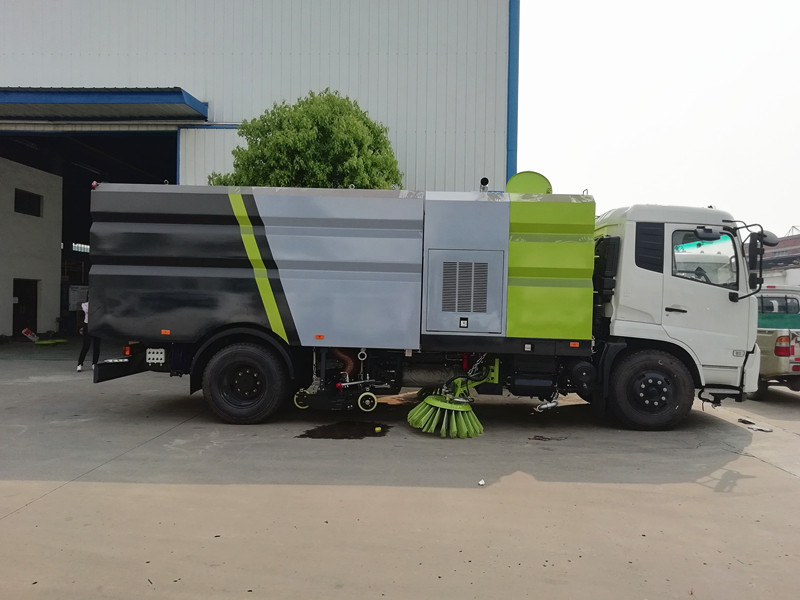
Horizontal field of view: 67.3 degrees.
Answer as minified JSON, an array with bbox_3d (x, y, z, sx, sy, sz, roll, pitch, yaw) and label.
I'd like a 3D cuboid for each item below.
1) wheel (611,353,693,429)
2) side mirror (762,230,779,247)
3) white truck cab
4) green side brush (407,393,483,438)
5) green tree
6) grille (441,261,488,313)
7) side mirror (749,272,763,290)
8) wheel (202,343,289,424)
[{"bbox_3d":[3.129,1.124,7.549,1.000,1.000,0.280,1,0,1],"label":"wheel"},{"bbox_3d":[4.465,-0.741,7.242,0.200,0.180,0.220,1,0,32],"label":"side mirror"},{"bbox_3d":[3.525,0.028,8.467,1.877,2.402,2.400,1,0,1],"label":"white truck cab"},{"bbox_3d":[0.555,1.385,7.330,0.900,0.360,0.900,7,0,1],"label":"green side brush"},{"bbox_3d":[-1.868,-1.325,11.997,3.900,5.700,3.800,1,0,1],"label":"green tree"},{"bbox_3d":[0.790,-0.154,7.302,0.555,0.610,0.040,1,0,1],"label":"grille"},{"bbox_3d":[4.189,-0.218,7.080,0.120,0.200,0.200,1,0,13],"label":"side mirror"},{"bbox_3d":[-1.923,1.033,7.550,1.010,1.010,0.310,1,0,1],"label":"wheel"}]

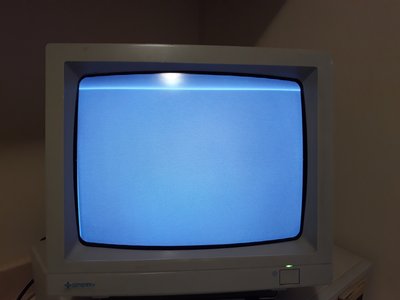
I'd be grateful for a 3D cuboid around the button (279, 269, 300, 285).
[{"bbox_3d":[0.110,0.155,0.384,0.026,0.019,0.007,0,0,-5],"label":"button"}]

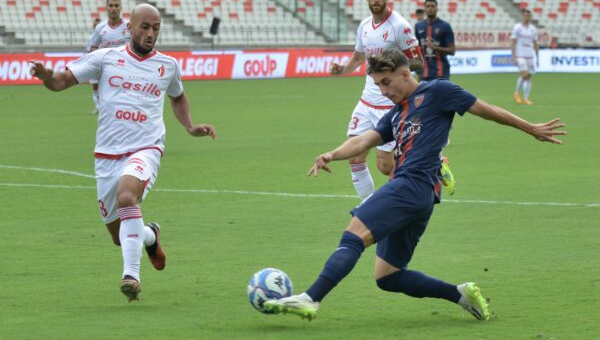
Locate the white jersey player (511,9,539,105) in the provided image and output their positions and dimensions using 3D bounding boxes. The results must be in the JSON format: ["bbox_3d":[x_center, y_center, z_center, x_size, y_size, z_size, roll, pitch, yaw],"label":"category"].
[{"bbox_3d":[4.186,-2.102,21.706,0.550,1.800,0.480,-1,7,-6],"label":"white jersey player"}]

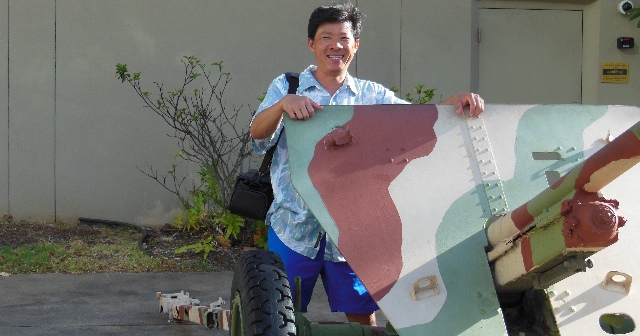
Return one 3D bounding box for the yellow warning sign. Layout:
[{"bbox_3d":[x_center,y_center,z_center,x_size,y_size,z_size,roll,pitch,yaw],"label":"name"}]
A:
[{"bbox_3d":[2.554,-0.820,9.620,0.250,0.178,0.010,0,4,-7],"label":"yellow warning sign"}]

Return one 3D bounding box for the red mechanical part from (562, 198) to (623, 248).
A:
[{"bbox_3d":[0.671,0.134,2.720,0.135,0.130,0.125,0,-11,-11],"label":"red mechanical part"}]

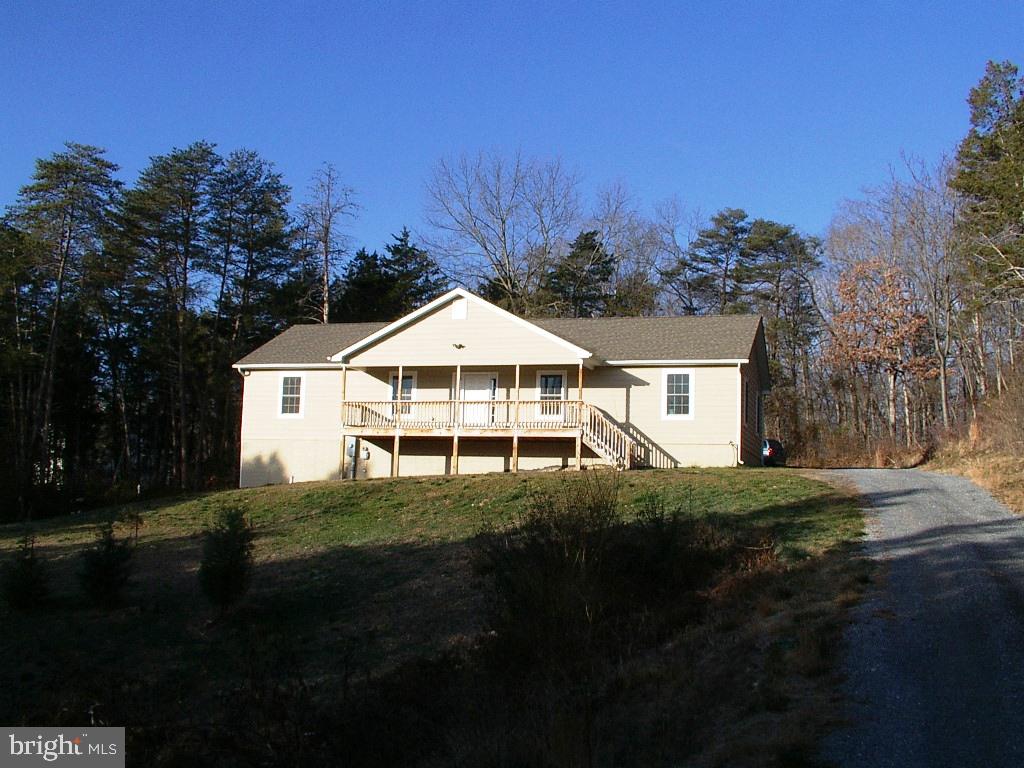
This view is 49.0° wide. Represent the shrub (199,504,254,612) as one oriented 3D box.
[{"bbox_3d":[-3.568,2.161,14.000,0.680,1.290,0.680,2,-6,0],"label":"shrub"}]

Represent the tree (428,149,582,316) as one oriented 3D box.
[{"bbox_3d":[-0.773,-3.750,57.086,7.800,16.700,7.300,2,-6,0],"label":"tree"}]

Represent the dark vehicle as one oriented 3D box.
[{"bbox_3d":[11.686,3.507,52.291,1.780,1.480,4.500,0,-7,17],"label":"dark vehicle"}]

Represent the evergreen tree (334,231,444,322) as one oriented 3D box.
[{"bbox_3d":[-6.002,-1.523,53.345,5.600,11.970,5.200,2,-6,0],"label":"evergreen tree"}]

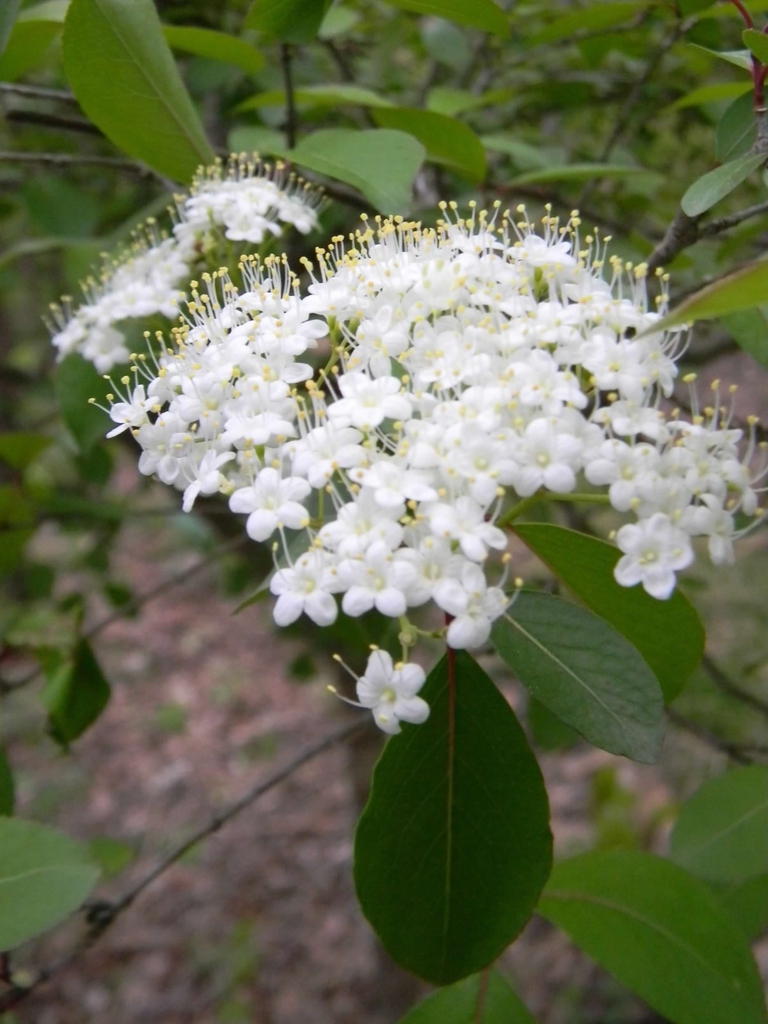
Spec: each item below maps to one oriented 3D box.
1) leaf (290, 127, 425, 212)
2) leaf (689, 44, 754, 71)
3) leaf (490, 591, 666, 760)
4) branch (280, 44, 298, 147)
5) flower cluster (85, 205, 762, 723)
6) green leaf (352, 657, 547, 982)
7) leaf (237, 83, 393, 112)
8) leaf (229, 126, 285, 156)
[{"bbox_3d":[-0.007,-0.084,0.300,0.036,0.017,0.026,0,20,0],"label":"leaf"},{"bbox_3d":[0.081,-0.109,0.290,0.017,0.007,0.010,0,20,0],"label":"leaf"},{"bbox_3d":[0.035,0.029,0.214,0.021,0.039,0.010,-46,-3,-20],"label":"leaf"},{"bbox_3d":[-0.029,-0.127,0.370,0.004,0.034,0.004,0,20,0],"label":"branch"},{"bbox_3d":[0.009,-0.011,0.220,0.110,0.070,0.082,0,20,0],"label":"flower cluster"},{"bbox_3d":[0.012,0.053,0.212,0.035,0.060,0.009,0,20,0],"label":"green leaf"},{"bbox_3d":[-0.022,-0.130,0.380,0.049,0.009,0.022,0,20,0],"label":"leaf"},{"bbox_3d":[-0.039,-0.116,0.380,0.024,0.009,0.018,0,20,0],"label":"leaf"}]

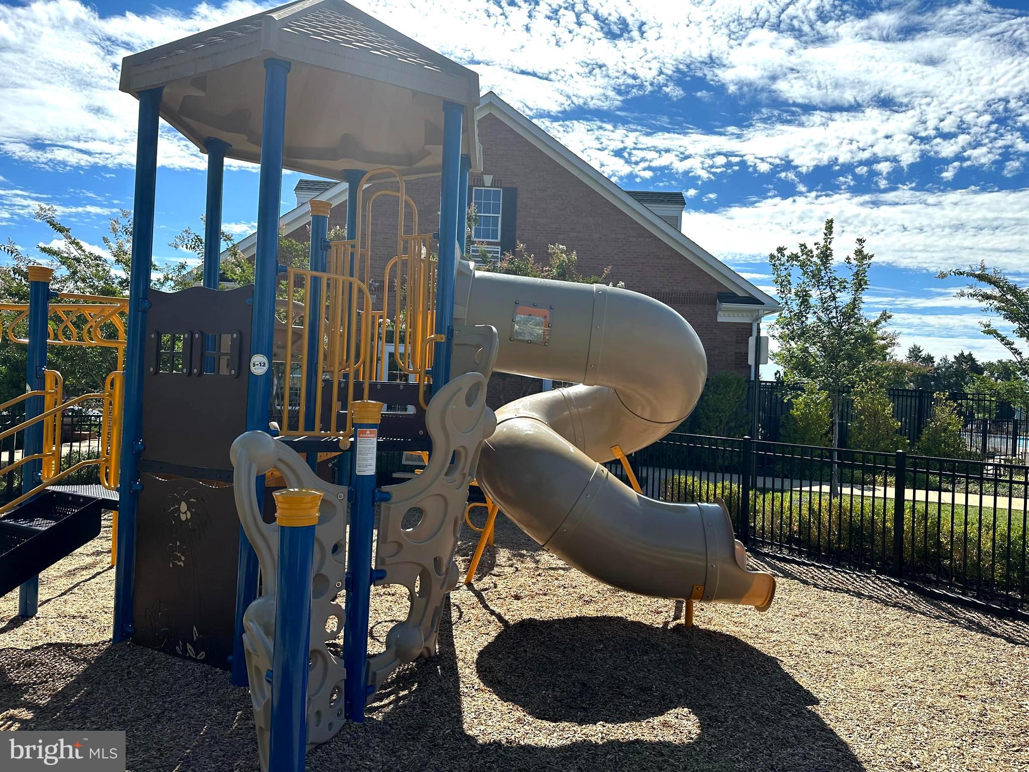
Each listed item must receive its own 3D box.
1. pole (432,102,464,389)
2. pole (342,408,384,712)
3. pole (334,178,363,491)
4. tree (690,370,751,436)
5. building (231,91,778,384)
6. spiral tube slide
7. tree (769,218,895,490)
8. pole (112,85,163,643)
[{"bbox_3d":[-0.507,-0.066,4.954,0.140,3.782,0.140,2,0,0],"label":"pole"},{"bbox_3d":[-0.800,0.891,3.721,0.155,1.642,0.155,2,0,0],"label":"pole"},{"bbox_3d":[-1.582,-0.194,6.721,0.140,3.677,0.140,2,0,0],"label":"pole"},{"bbox_3d":[4.865,0.771,16.898,1.450,2.206,1.400,2,0,0],"label":"tree"},{"bbox_3d":[-0.776,-2.763,24.212,14.400,9.030,13.000,2,0,0],"label":"building"},{"bbox_3d":[0.766,0.411,6.114,2.525,2.506,1.968,2,0,0],"label":"spiral tube slide"},{"bbox_3d":[5.769,-0.576,13.004,2.284,4.996,2.250,2,0,0],"label":"tree"},{"bbox_3d":[-2.588,-0.162,4.896,0.140,3.802,0.140,2,0,0],"label":"pole"}]

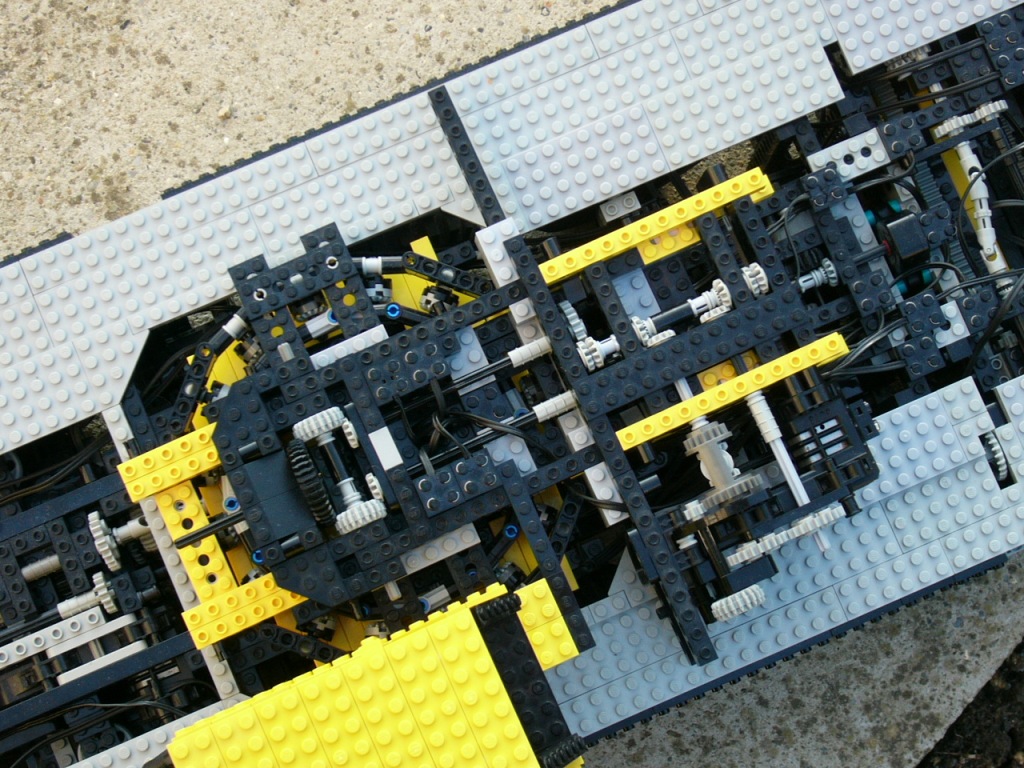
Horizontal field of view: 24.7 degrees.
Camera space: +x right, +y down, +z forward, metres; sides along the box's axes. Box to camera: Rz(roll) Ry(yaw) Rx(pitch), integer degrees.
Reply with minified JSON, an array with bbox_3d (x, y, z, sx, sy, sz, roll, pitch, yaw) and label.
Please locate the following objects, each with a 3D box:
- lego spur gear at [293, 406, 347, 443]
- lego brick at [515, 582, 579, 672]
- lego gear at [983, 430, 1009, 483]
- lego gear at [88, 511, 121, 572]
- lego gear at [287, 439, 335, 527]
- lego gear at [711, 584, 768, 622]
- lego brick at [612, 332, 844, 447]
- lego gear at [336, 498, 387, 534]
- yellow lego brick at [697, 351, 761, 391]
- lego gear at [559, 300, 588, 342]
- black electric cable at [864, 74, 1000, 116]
[{"bbox_3d":[-0.075,0.017,0.918,0.021,0.021,0.008,-24,83,-4],"label":"lego spur gear"},{"bbox_3d":[0.012,0.093,0.902,0.016,0.011,0.032,-24,83,-4],"label":"lego brick"},{"bbox_3d":[0.200,0.029,0.977,0.005,0.025,0.025,-23,83,-4],"label":"lego gear"},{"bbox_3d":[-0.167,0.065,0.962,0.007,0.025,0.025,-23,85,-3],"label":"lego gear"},{"bbox_3d":[-0.078,0.038,0.915,0.008,0.037,0.037,-24,83,-4],"label":"lego gear"},{"bbox_3d":[0.091,0.088,0.935,0.022,0.022,0.008,-23,85,-3],"label":"lego gear"},{"bbox_3d":[0.086,0.003,0.920,0.096,0.011,0.008,-24,85,-4],"label":"lego brick"},{"bbox_3d":[-0.058,0.052,0.913,0.021,0.021,0.008,-24,83,-4],"label":"lego gear"},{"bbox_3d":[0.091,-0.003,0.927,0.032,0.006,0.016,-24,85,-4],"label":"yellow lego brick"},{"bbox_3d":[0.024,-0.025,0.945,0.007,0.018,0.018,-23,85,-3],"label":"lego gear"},{"bbox_3d":[0.175,-0.120,0.972,0.059,0.004,0.004,-17,84,-3],"label":"black electric cable"}]

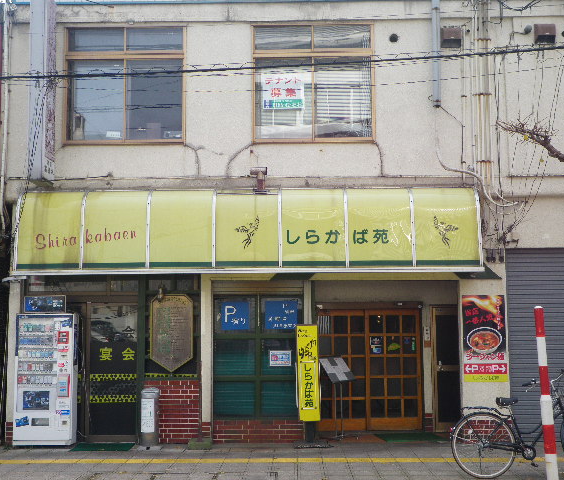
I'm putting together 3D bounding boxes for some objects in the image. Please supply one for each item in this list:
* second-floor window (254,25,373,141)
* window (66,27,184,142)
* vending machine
[{"bbox_3d":[0.465,-2.318,12.600,1.755,1.767,0.100,0,-6,1],"label":"second-floor window"},{"bbox_3d":[-2.317,-2.292,12.643,1.753,1.780,0.100,0,-6,1],"label":"window"},{"bbox_3d":[-3.316,1.963,12.032,0.802,1.816,0.360,0,-6,1],"label":"vending machine"}]

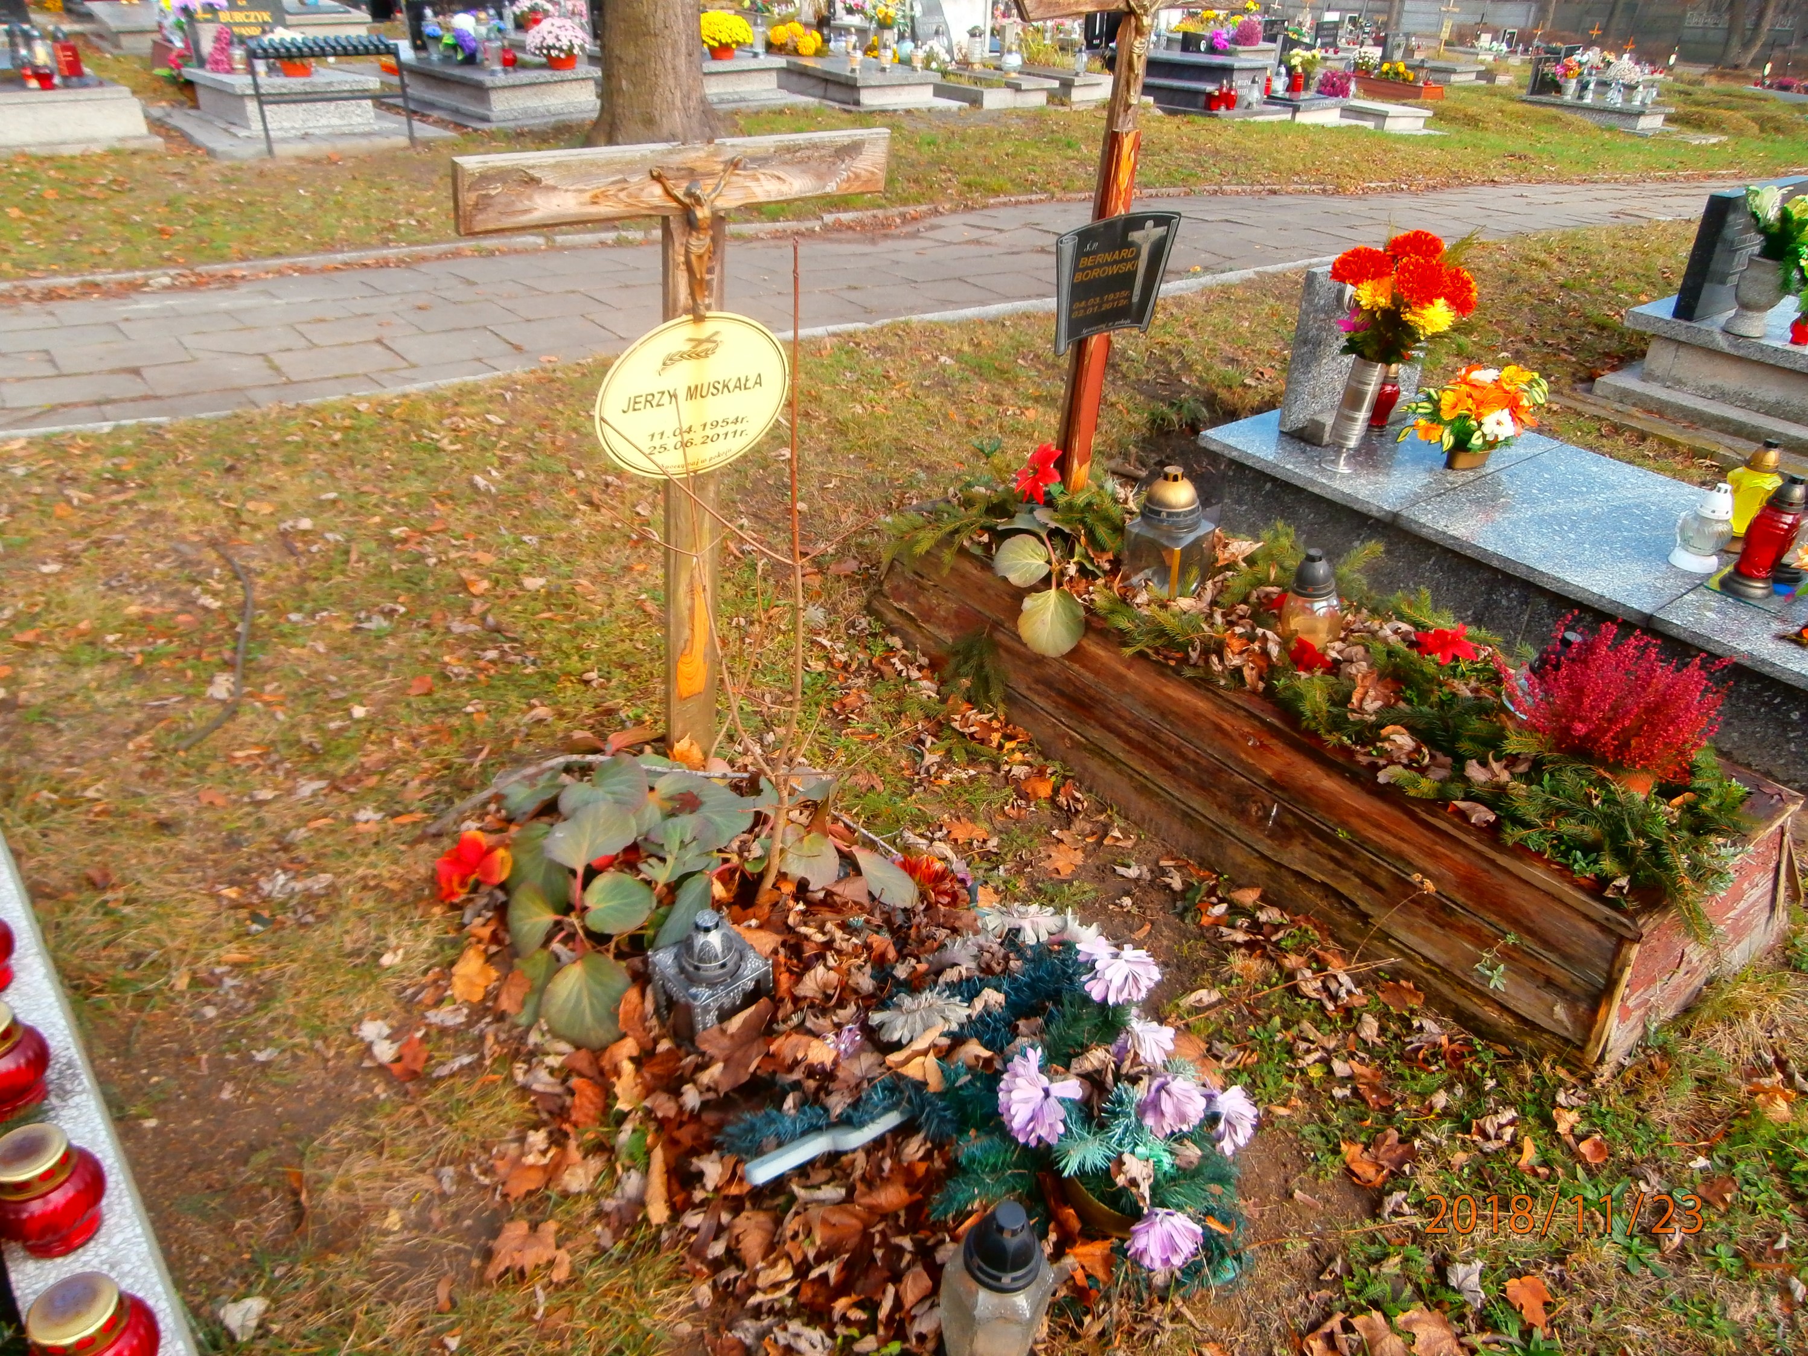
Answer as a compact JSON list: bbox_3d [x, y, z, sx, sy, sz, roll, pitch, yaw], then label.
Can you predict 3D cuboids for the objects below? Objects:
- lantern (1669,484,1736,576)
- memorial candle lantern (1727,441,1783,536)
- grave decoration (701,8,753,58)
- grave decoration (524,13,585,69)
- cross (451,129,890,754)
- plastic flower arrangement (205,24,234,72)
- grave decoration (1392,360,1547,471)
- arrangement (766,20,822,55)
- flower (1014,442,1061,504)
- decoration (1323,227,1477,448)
[{"bbox_3d":[1.845,-0.351,2.871,0.120,0.195,0.120,-21,39,-34],"label":"lantern"},{"bbox_3d":[2.017,-0.426,2.956,0.120,0.250,0.120,-21,39,-34],"label":"memorial candle lantern"},{"bbox_3d":[-1.375,-4.876,9.500,0.460,0.320,0.450,3,31,-2],"label":"grave decoration"},{"bbox_3d":[-2.398,-4.391,8.650,0.440,0.310,0.440,-25,41,-38],"label":"grave decoration"},{"bbox_3d":[-0.350,-0.318,2.155,0.750,1.120,0.080,-23,42,-37],"label":"cross"},{"bbox_3d":[-4.162,-3.835,7.640,0.170,0.280,0.150,-25,41,-38],"label":"plastic flower arrangement"},{"bbox_3d":[1.526,-0.694,3.331,0.390,0.260,0.330,-21,39,-34],"label":"grave decoration"},{"bbox_3d":[-0.948,-5.609,11.000,0.460,0.280,0.380,-25,41,-38],"label":"arrangement"},{"bbox_3d":[0.295,-0.451,2.770,0.120,0.140,0.080,4,31,0],"label":"flower"},{"bbox_3d":[1.228,-0.809,3.164,0.360,0.600,0.340,-21,39,-34],"label":"decoration"}]

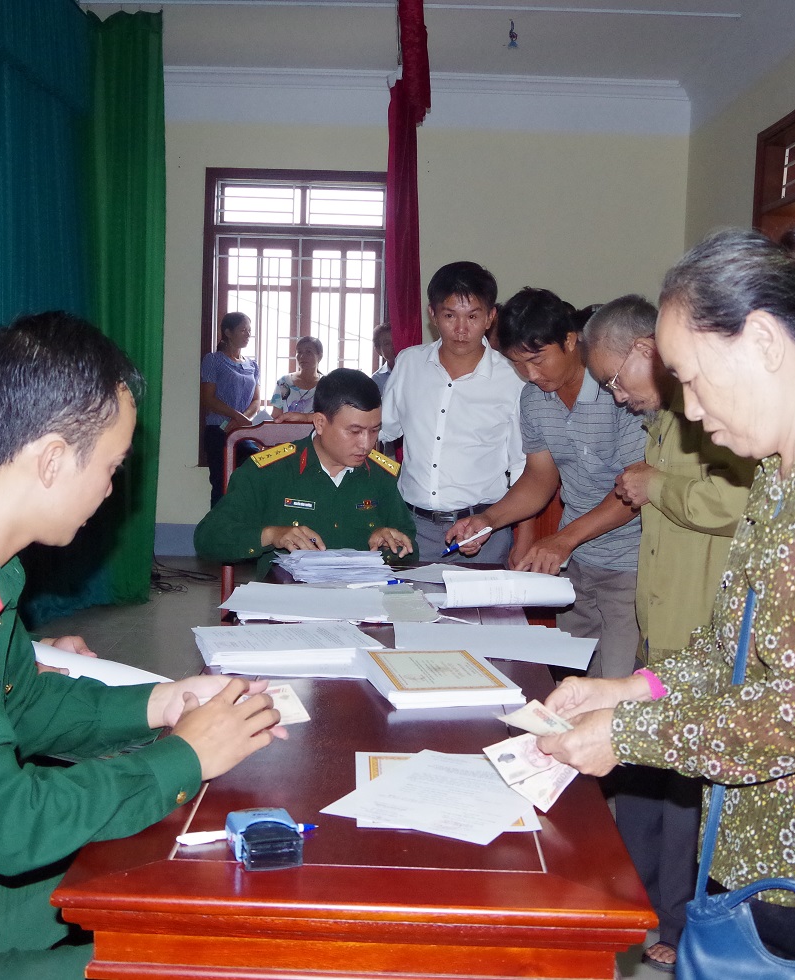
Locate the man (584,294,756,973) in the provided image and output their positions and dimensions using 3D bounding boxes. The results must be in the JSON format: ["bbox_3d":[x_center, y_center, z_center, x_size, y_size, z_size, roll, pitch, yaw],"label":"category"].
[{"bbox_3d":[0.586,0.310,2.750,0.460,1.460,0.480,-2,7,-32],"label":"man"}]

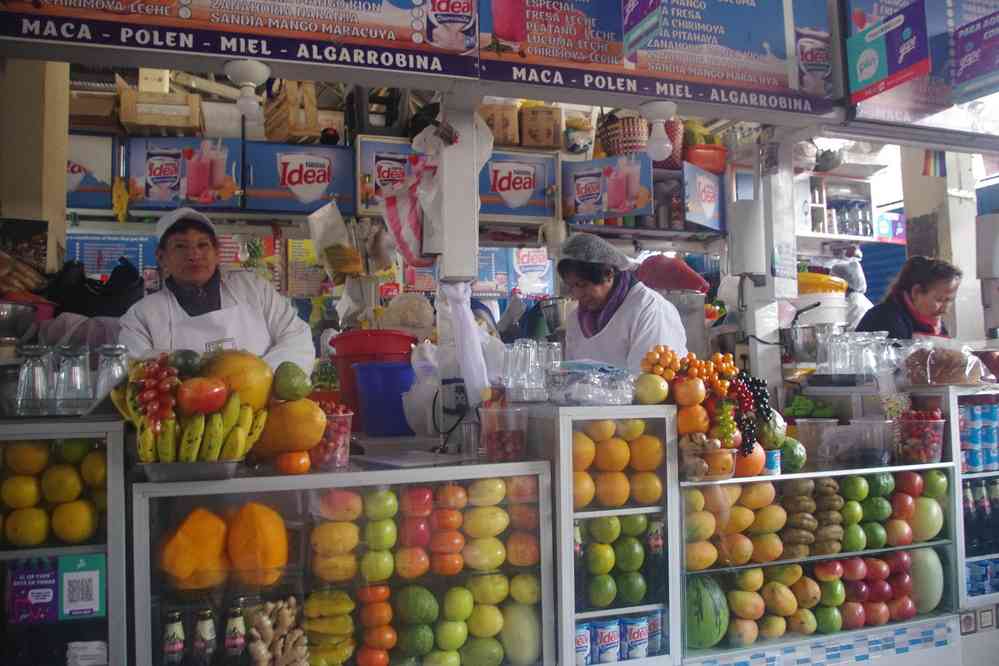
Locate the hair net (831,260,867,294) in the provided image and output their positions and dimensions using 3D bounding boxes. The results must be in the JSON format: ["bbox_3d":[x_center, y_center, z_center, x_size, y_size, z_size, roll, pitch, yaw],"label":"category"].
[{"bbox_3d":[1.817,-0.289,3.900,0.220,0.180,0.200,0,-1,-30],"label":"hair net"}]

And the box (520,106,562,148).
[{"bbox_3d":[0.159,-0.931,3.537,0.200,0.195,0.220,0,-3,-17],"label":"box"}]

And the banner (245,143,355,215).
[{"bbox_3d":[-0.787,-0.606,2.950,0.420,0.270,0.020,0,-1,-15],"label":"banner"}]

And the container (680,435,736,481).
[{"bbox_3d":[0.563,0.338,2.031,0.142,0.095,0.135,0,-3,-17],"label":"container"}]

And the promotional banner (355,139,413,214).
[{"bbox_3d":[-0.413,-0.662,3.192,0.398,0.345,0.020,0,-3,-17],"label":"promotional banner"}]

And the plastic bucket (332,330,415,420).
[{"bbox_3d":[-0.381,0.149,2.263,0.270,0.300,0.270,0,-3,-17],"label":"plastic bucket"}]

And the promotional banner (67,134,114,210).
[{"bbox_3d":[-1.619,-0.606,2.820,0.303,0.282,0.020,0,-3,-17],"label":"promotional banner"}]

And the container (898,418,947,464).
[{"bbox_3d":[1.353,0.348,2.400,0.152,0.135,0.152,0,-1,-19],"label":"container"}]

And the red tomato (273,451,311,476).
[{"bbox_3d":[-0.465,0.292,1.692,0.076,0.058,0.076,0,-3,-17],"label":"red tomato"}]

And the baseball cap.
[{"bbox_3d":[-0.894,-0.307,2.140,0.178,0.125,0.250,0,-1,-30],"label":"baseball cap"}]

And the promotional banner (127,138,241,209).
[{"bbox_3d":[-1.202,-0.607,2.850,0.415,0.265,0.020,0,-1,-9],"label":"promotional banner"}]

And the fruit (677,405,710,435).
[{"bbox_3d":[0.540,0.239,2.080,0.092,0.086,0.092,0,-1,-19],"label":"fruit"}]

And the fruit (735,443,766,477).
[{"bbox_3d":[0.685,0.349,2.052,0.086,0.086,0.086,0,-3,-17],"label":"fruit"}]

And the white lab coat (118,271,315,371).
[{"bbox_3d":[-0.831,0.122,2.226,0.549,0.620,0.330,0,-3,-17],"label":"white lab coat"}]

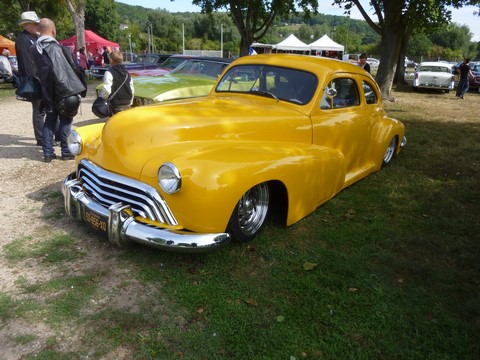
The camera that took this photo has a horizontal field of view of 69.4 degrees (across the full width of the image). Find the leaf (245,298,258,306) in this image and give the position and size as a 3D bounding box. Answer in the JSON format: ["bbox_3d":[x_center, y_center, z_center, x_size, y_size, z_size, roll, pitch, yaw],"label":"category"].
[{"bbox_3d":[0.067,0.718,2.033,0.085,0.020,0.060,17,25,38],"label":"leaf"}]

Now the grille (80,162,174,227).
[{"bbox_3d":[-0.981,0.062,2.611,1.320,0.300,0.240,17,25,38],"label":"grille"}]

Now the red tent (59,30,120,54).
[{"bbox_3d":[-11.462,-9.827,26.503,3.400,3.300,3.000,12,22,28],"label":"red tent"}]

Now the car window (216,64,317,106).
[{"bbox_3d":[0.214,-1.031,3.646,1.200,0.340,0.340,17,25,38],"label":"car window"}]

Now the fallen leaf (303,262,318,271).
[{"bbox_3d":[0.489,0.600,2.407,0.100,0.020,0.080,2,19,0],"label":"fallen leaf"}]

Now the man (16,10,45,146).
[{"bbox_3d":[-2.932,-1.387,5.074,0.380,1.880,0.520,15,23,35],"label":"man"}]

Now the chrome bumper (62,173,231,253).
[{"bbox_3d":[-0.945,0.199,2.706,1.880,0.300,0.480,17,25,38],"label":"chrome bumper"}]

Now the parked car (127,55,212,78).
[{"bbox_3d":[-1.620,-3.771,12.625,1.900,1.350,4.950,17,25,38],"label":"parked car"}]

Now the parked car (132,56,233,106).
[{"bbox_3d":[-0.211,-1.838,7.355,1.930,1.350,5.100,17,25,38],"label":"parked car"}]

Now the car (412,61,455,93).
[{"bbox_3d":[11.422,-6.014,20.123,1.950,1.530,5.150,12,22,28],"label":"car"}]

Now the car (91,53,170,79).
[{"bbox_3d":[-3.819,-4.930,15.684,1.920,1.330,4.950,17,25,38],"label":"car"}]

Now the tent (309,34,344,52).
[{"bbox_3d":[7.247,-10.278,29.102,3.000,3.400,3.000,3,19,5],"label":"tent"}]

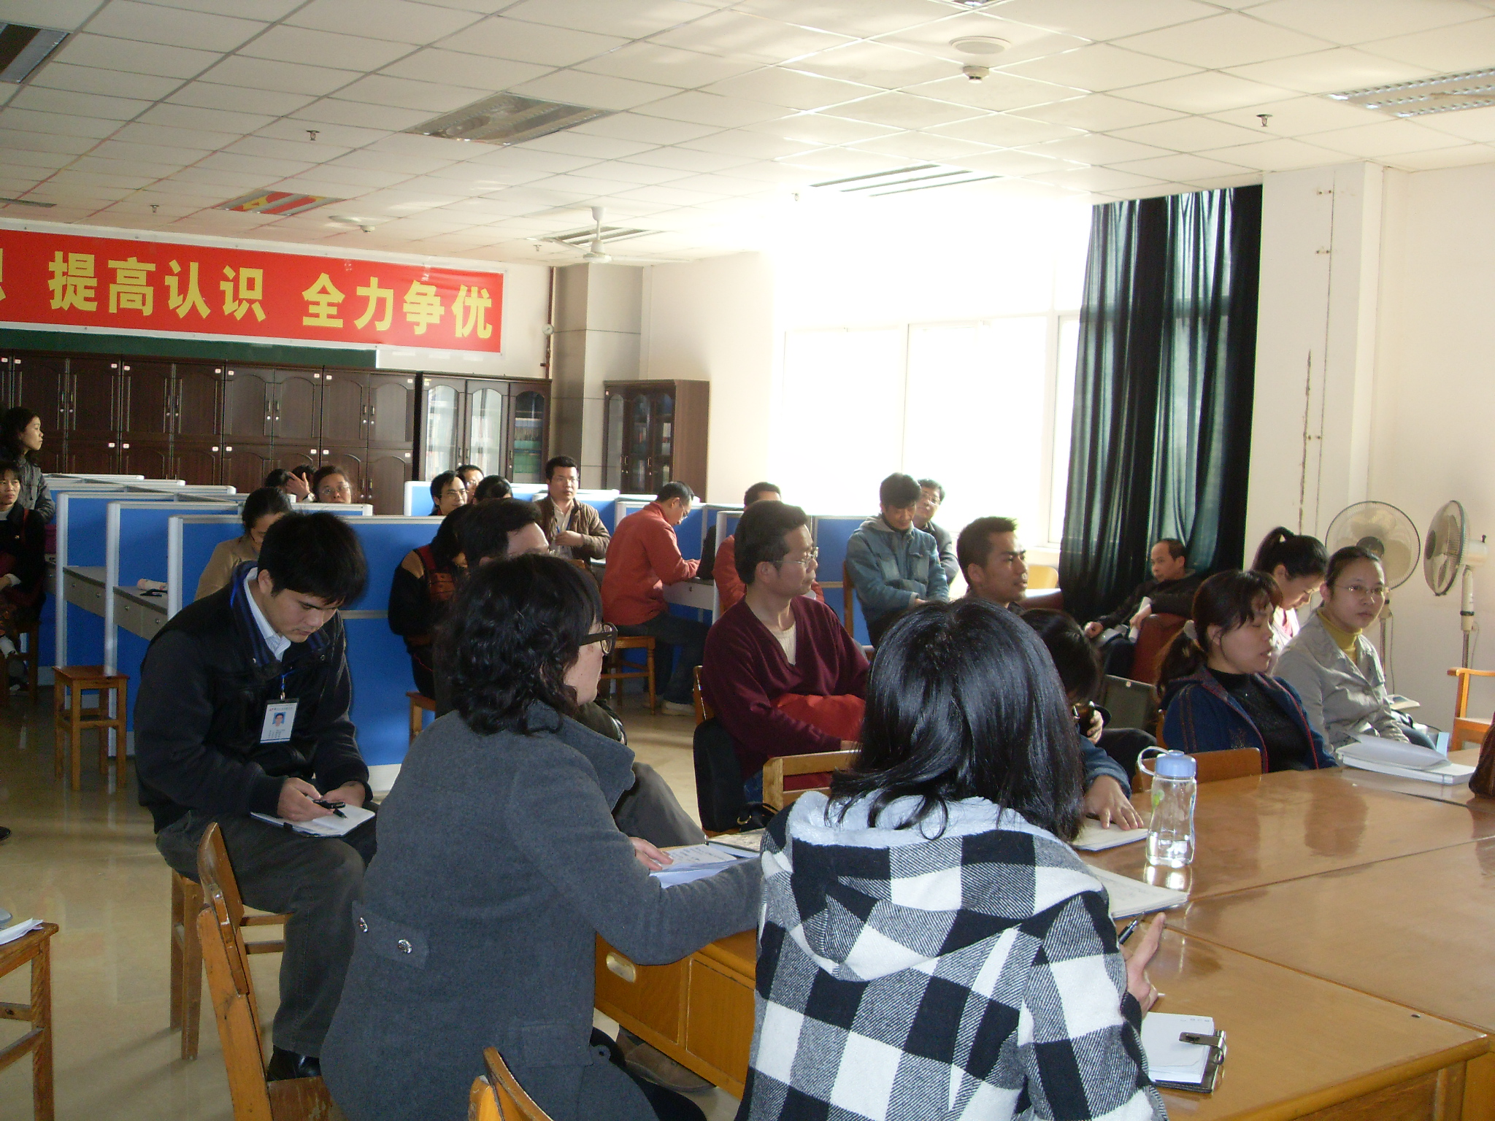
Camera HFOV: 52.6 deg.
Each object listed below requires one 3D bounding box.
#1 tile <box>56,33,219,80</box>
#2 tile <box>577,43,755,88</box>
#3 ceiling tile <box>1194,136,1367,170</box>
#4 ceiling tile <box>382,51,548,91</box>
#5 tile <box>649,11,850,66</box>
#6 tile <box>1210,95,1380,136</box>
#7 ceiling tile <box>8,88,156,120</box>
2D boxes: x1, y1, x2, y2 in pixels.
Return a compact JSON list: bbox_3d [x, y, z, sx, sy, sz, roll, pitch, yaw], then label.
[{"bbox_3d":[-2.618,-2.170,6.509,0.600,0.030,0.600,-1,6,-34],"label":"tile"},{"bbox_3d":[-0.325,-2.005,6.134,0.595,0.020,0.595,-1,6,-33],"label":"tile"},{"bbox_3d":[2.559,-1.966,7.321,0.600,0.022,0.600,-1,6,-34],"label":"ceiling tile"},{"bbox_3d":[-1.181,-2.069,6.383,0.600,0.030,0.600,-1,6,-34],"label":"ceiling tile"},{"bbox_3d":[0.011,-1.964,5.694,0.600,0.020,0.600,-1,6,-33],"label":"tile"},{"bbox_3d":[2.462,-1.972,6.745,0.600,0.030,0.600,-1,6,-34],"label":"tile"},{"bbox_3d":[-3.326,-2.281,7.559,0.600,0.030,0.600,-1,6,-34],"label":"ceiling tile"}]

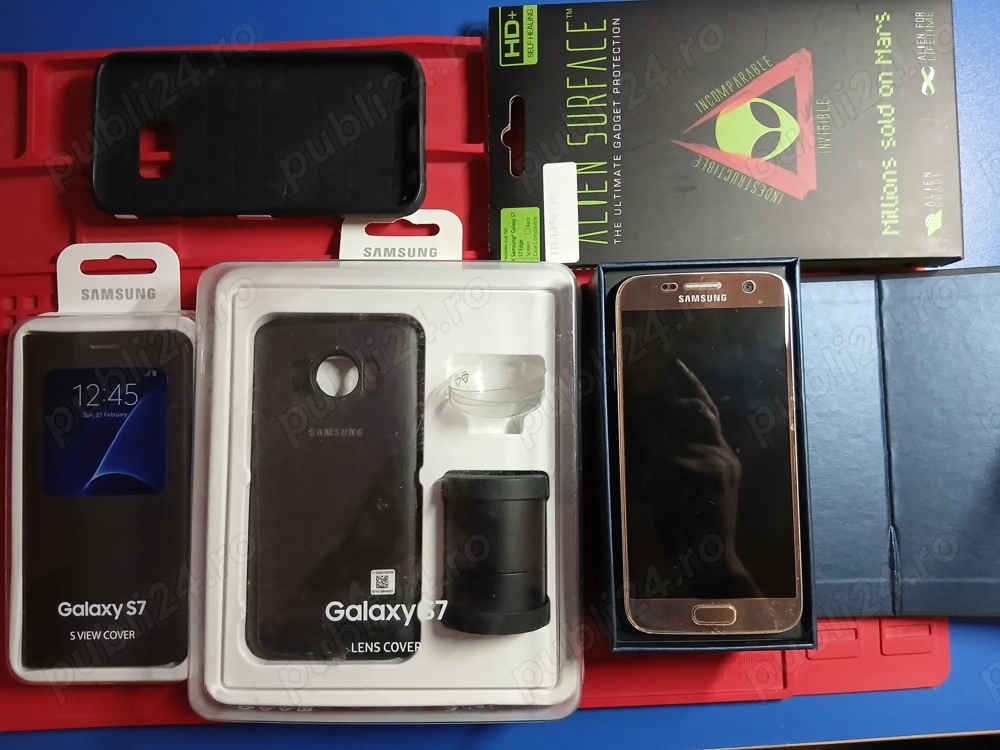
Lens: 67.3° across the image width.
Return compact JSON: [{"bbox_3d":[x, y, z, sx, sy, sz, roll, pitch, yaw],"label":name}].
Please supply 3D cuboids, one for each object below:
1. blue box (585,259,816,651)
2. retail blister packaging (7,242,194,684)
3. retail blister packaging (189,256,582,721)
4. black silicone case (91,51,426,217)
[{"bbox_3d":[0.081,0.032,0.316,0.078,0.048,0.151,-1,87,1],"label":"blue box"},{"bbox_3d":[-0.170,0.035,0.331,0.081,0.019,0.192,0,88,1],"label":"retail blister packaging"},{"bbox_3d":[-0.045,0.045,0.317,0.153,0.045,0.180,0,87,1],"label":"retail blister packaging"},{"bbox_3d":[-0.108,-0.108,0.342,0.150,0.011,0.075,0,87,1],"label":"black silicone case"}]

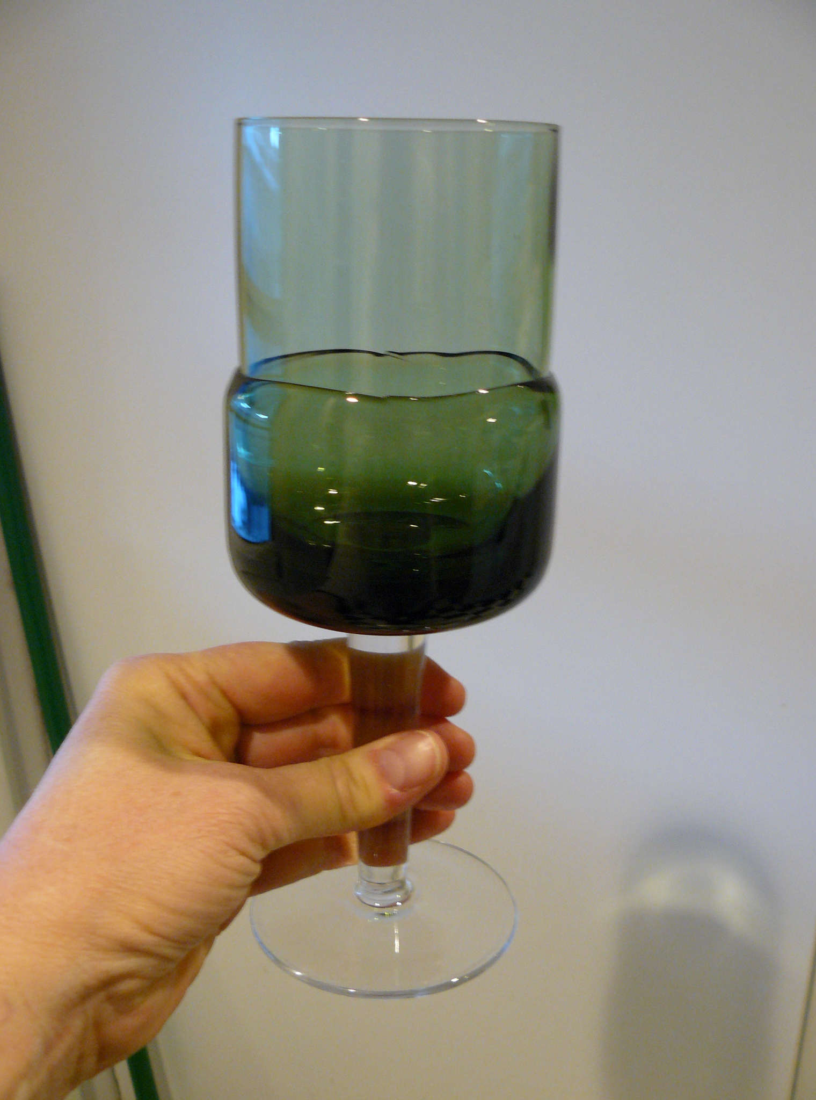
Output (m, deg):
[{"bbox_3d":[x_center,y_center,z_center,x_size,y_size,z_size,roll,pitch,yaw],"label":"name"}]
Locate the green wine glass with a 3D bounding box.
[{"bbox_3d":[-0.004,0.002,0.281,0.076,0.201,0.076,1,18,0],"label":"green wine glass"}]

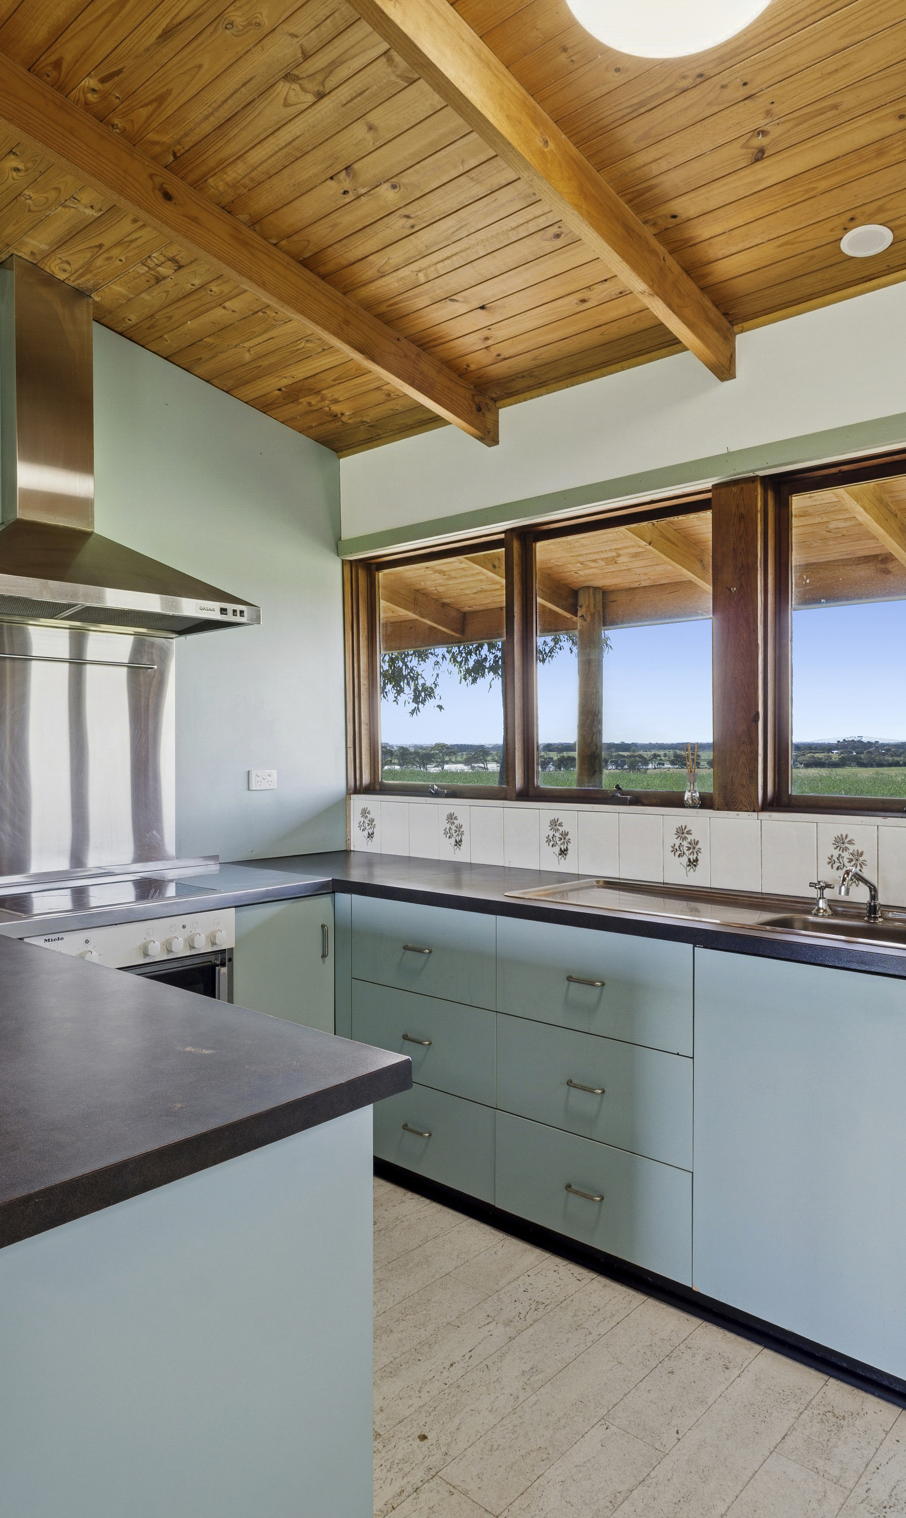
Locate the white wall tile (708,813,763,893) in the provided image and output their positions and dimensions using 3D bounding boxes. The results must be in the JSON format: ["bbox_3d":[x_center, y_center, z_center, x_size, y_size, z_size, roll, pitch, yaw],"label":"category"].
[{"bbox_3d":[0.789,0.269,2.641,0.150,0.198,0.009,0,0,43],"label":"white wall tile"}]

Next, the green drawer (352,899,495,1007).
[{"bbox_3d":[0.063,0.541,2.891,0.562,0.256,0.510,0,1,43],"label":"green drawer"}]

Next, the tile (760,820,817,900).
[{"bbox_3d":[0.901,0.269,2.538,0.150,0.198,0.009,0,0,43],"label":"tile"}]

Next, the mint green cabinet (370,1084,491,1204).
[{"bbox_3d":[0.065,1.060,2.896,0.562,0.259,0.510,0,1,43],"label":"mint green cabinet"}]

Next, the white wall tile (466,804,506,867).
[{"bbox_3d":[0.121,0.265,3.261,0.150,0.198,0.009,0,0,43],"label":"white wall tile"}]

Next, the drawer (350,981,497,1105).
[{"bbox_3d":[0.064,0.800,2.893,0.562,0.255,0.510,0,1,43],"label":"drawer"}]

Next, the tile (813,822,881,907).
[{"bbox_3d":[1.019,0.271,2.446,0.149,0.198,0.010,0,1,43],"label":"tile"}]

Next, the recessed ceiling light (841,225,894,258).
[{"bbox_3d":[0.973,-1.211,2.231,0.118,0.018,0.118,0,-10,42],"label":"recessed ceiling light"}]

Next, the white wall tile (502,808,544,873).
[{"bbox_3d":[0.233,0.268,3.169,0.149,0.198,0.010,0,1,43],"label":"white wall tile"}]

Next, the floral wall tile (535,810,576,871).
[{"bbox_3d":[0.345,0.268,3.065,0.149,0.198,0.010,0,1,43],"label":"floral wall tile"}]

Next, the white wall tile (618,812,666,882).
[{"bbox_3d":[0.567,0.268,2.848,0.150,0.198,0.009,0,0,43],"label":"white wall tile"}]

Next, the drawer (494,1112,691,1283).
[{"bbox_3d":[0.464,1.044,2.438,0.569,0.253,0.420,0,0,43],"label":"drawer"}]

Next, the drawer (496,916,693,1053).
[{"bbox_3d":[0.467,0.538,2.440,0.569,0.249,0.420,0,0,43],"label":"drawer"}]

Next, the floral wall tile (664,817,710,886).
[{"bbox_3d":[0.678,0.268,2.744,0.150,0.198,0.009,0,0,43],"label":"floral wall tile"}]

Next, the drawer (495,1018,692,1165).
[{"bbox_3d":[0.465,0.790,2.439,0.569,0.254,0.420,0,0,43],"label":"drawer"}]

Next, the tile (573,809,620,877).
[{"bbox_3d":[0.458,0.269,2.962,0.149,0.198,0.010,0,1,43],"label":"tile"}]

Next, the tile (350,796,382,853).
[{"bbox_3d":[-0.328,0.265,3.684,0.149,0.198,0.010,0,1,43],"label":"tile"}]

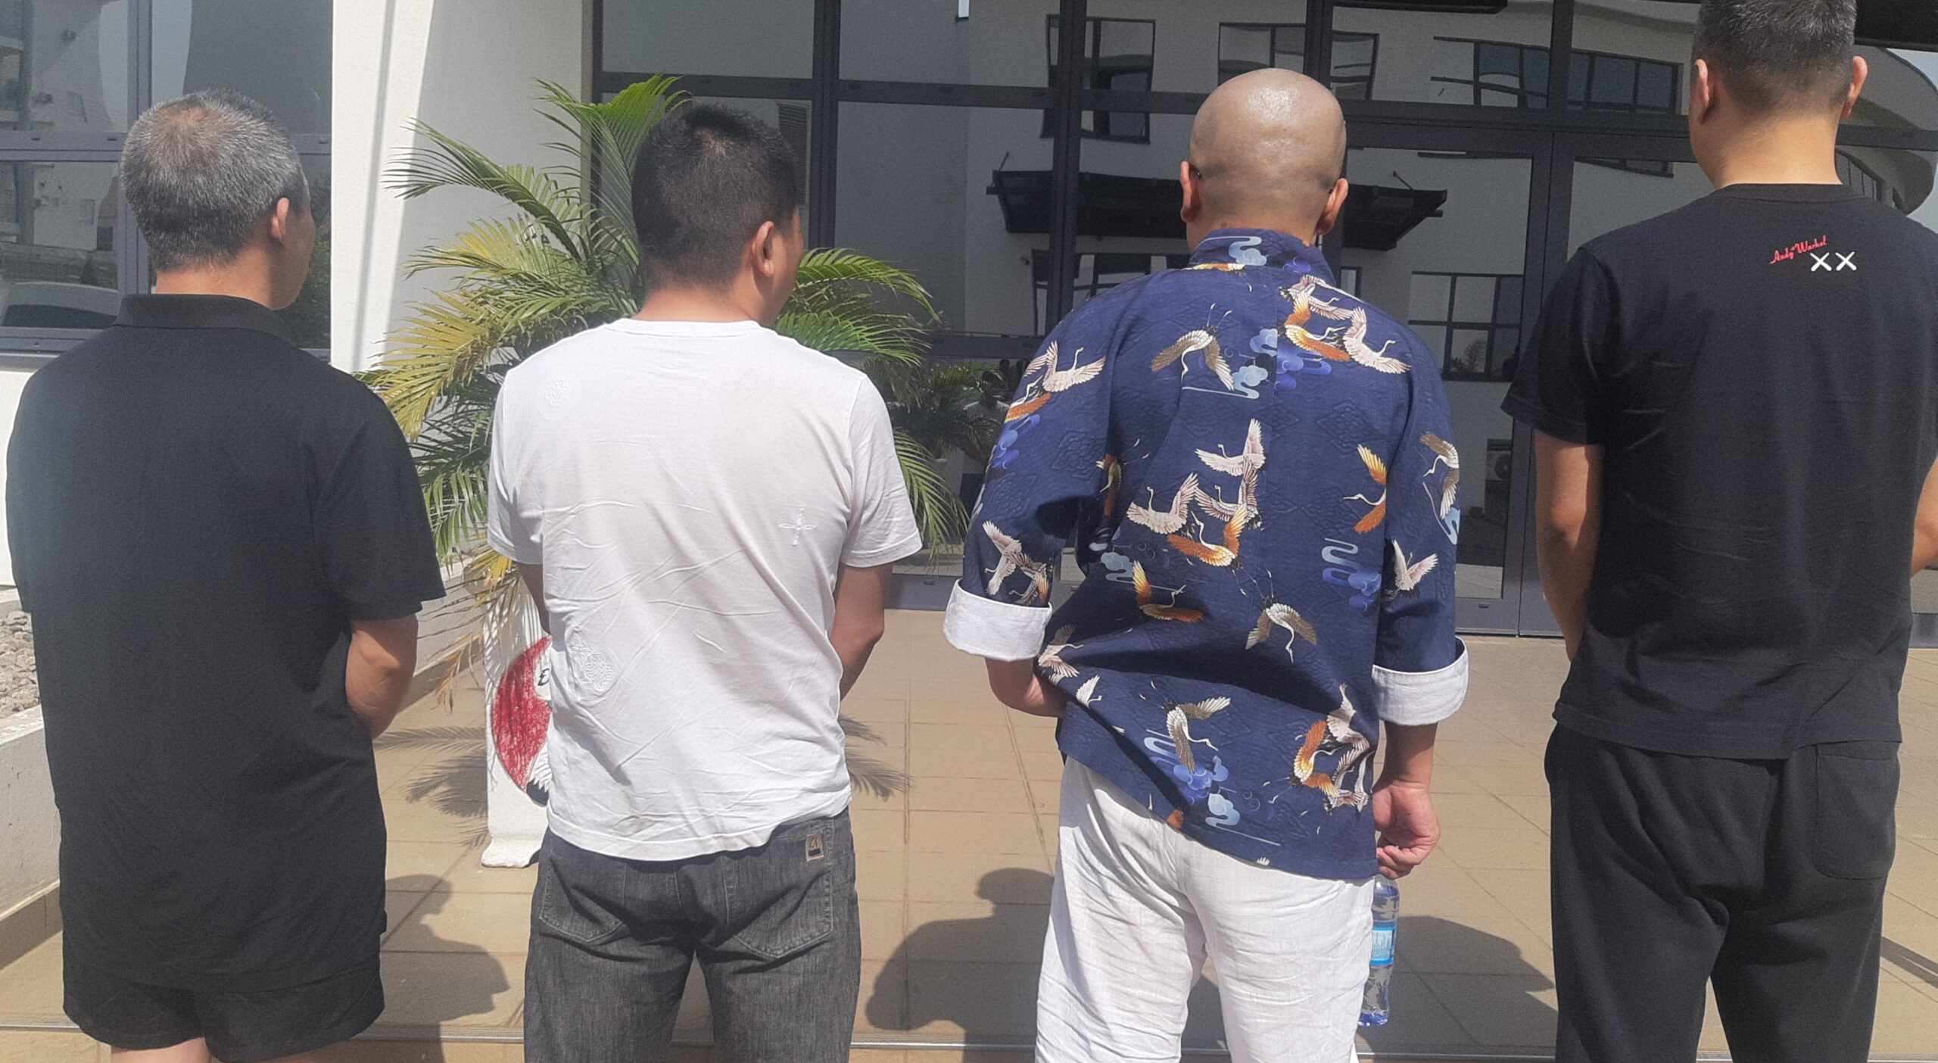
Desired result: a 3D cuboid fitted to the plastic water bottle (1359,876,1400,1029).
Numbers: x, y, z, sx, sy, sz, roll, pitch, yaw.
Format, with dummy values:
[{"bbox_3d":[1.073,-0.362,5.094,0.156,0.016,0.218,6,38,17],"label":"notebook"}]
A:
[{"bbox_3d":[0.467,0.467,1.763,0.063,0.214,0.063,3,4,-3],"label":"plastic water bottle"}]

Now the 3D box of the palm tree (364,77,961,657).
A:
[{"bbox_3d":[-0.648,-0.325,3.229,1.270,1.240,1.150,2,6,-3],"label":"palm tree"}]

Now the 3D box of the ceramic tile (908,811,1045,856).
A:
[{"bbox_3d":[0.010,0.679,3.370,0.300,0.010,0.300,2,6,-3],"label":"ceramic tile"}]

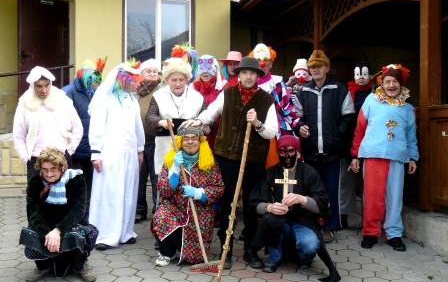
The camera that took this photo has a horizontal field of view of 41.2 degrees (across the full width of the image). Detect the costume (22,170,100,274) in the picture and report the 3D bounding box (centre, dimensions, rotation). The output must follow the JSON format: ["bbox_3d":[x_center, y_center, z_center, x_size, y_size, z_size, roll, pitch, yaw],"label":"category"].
[{"bbox_3d":[-1.282,0.583,4.712,0.590,0.800,0.600,-1,6,-7],"label":"costume"}]

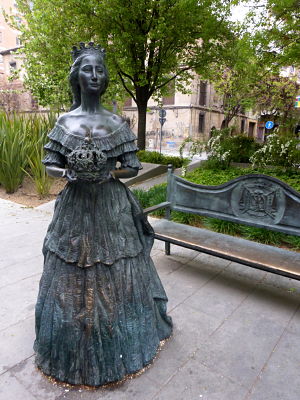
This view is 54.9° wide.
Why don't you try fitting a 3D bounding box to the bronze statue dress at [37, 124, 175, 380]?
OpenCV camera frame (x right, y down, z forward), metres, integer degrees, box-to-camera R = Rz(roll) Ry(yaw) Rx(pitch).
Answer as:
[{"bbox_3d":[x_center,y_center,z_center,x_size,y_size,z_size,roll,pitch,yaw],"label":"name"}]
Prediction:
[{"bbox_3d":[-0.345,0.229,1.915,0.951,1.444,0.987,0,15,-4],"label":"bronze statue dress"}]

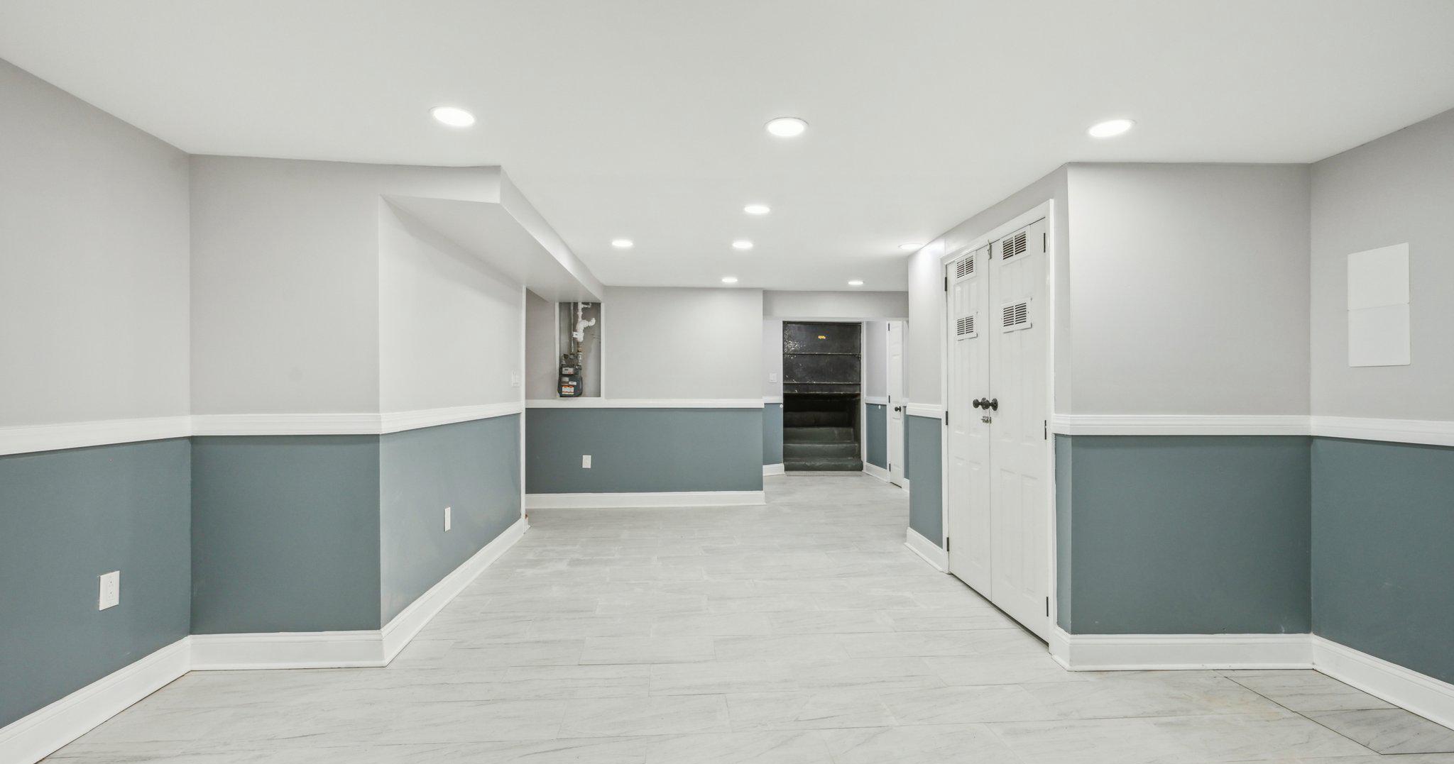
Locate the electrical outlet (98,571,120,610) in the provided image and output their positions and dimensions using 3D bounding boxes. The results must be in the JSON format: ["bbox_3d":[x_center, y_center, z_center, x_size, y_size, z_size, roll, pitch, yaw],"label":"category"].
[{"bbox_3d":[-2.255,0.764,2.360,0.010,0.123,0.080,0,-1,-6],"label":"electrical outlet"}]

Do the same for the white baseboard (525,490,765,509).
[{"bbox_3d":[-0.800,1.180,6.490,2.390,0.150,0.020,0,-1,-4],"label":"white baseboard"}]

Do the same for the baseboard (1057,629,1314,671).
[{"bbox_3d":[2.015,1.178,2.875,1.090,0.152,0.150,0,-1,-2],"label":"baseboard"}]

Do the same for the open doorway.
[{"bbox_3d":[1.325,0.205,9.030,1.090,2.090,0.140,0,-1,-3],"label":"open doorway"}]

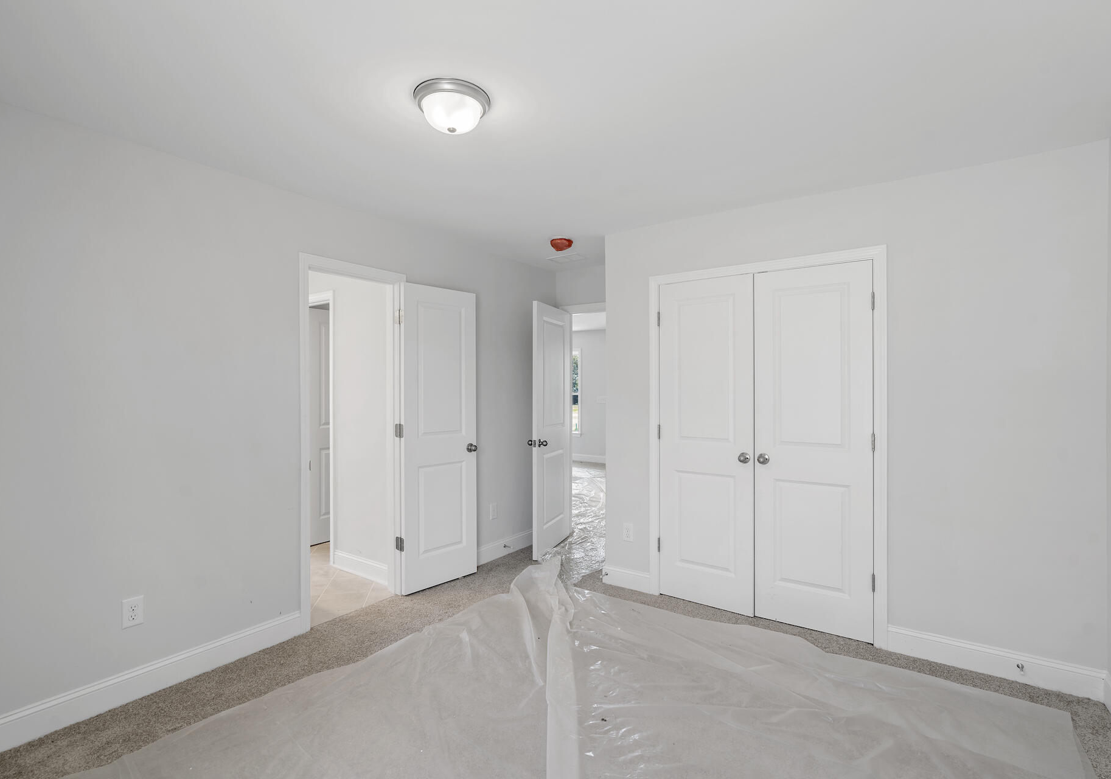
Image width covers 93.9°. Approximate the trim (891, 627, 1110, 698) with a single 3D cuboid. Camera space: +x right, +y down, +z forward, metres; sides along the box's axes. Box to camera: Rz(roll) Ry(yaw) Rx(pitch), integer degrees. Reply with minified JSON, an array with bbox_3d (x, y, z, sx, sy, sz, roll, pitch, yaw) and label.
[{"bbox_3d":[2.068,1.297,2.493,0.800,0.137,0.016,0,0,35],"label":"trim"}]

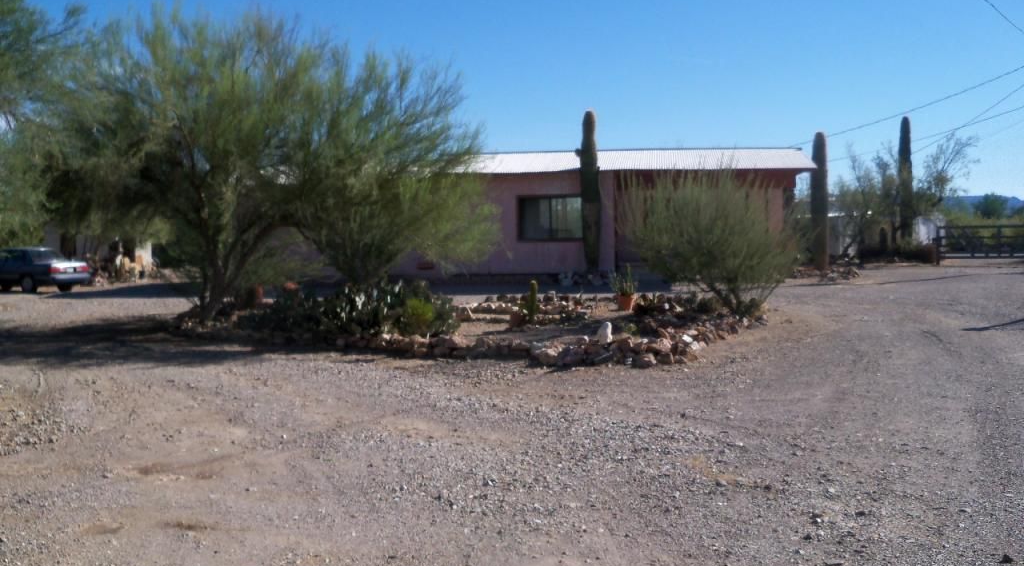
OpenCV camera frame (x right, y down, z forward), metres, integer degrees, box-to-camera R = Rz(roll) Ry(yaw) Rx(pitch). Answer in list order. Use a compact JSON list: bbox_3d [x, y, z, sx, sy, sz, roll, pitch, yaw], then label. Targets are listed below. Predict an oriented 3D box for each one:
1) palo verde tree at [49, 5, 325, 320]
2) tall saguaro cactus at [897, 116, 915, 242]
[{"bbox_3d":[-5.451,-2.003,17.111,4.600,5.250,4.600,-1,3,0],"label":"palo verde tree"},{"bbox_3d":[15.626,-3.671,40.865,0.550,5.600,0.550,-1,3,0],"label":"tall saguaro cactus"}]

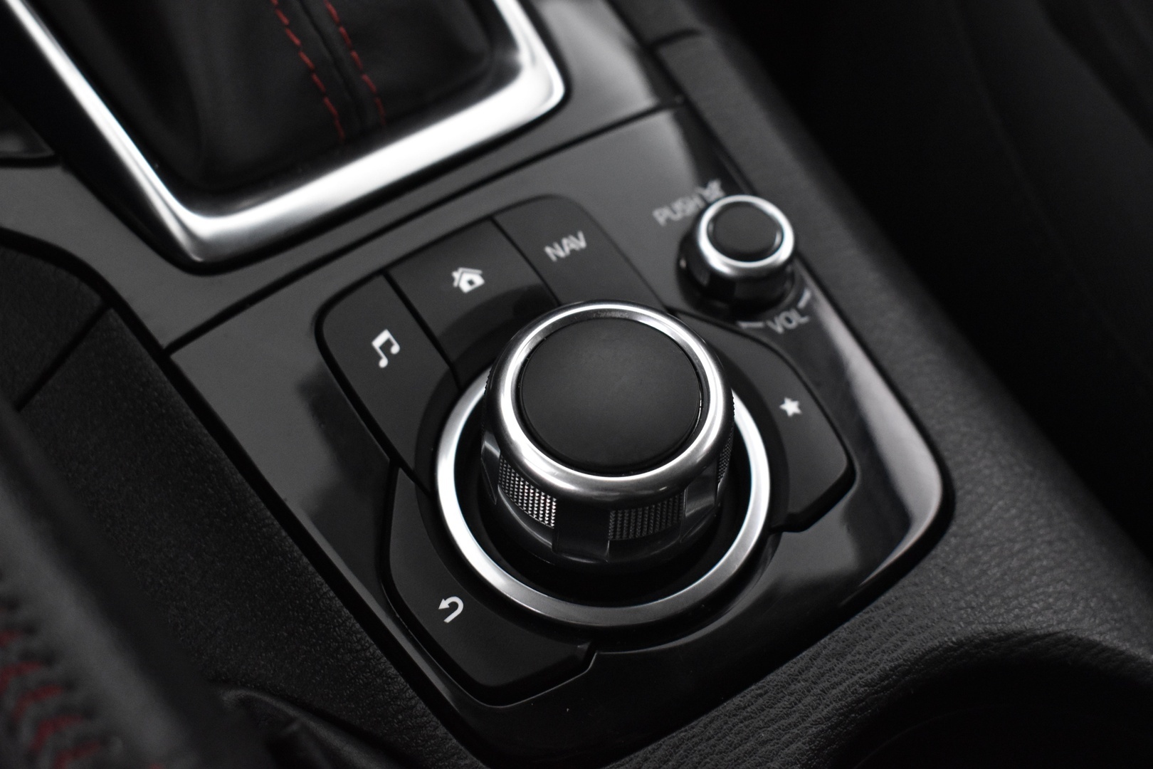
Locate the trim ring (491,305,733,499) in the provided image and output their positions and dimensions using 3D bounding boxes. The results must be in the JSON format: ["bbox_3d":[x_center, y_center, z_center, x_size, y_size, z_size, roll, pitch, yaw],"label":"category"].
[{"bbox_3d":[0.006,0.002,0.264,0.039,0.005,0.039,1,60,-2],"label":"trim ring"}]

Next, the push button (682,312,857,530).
[{"bbox_3d":[0.032,0.004,0.295,0.024,0.004,0.048,-28,65,-17],"label":"push button"}]

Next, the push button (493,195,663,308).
[{"bbox_3d":[0.001,-0.021,0.308,0.018,0.004,0.035,-28,65,-17],"label":"push button"}]

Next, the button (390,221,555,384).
[{"bbox_3d":[-0.018,-0.015,0.304,0.025,0.004,0.028,-28,65,-17],"label":"button"}]

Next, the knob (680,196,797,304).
[{"bbox_3d":[0.030,-0.025,0.307,0.021,0.011,0.021,1,60,-2],"label":"knob"}]

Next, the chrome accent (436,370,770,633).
[{"bbox_3d":[0.005,0.015,0.286,0.057,0.003,0.057,1,60,-2],"label":"chrome accent"}]

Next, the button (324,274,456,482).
[{"bbox_3d":[-0.031,0.000,0.295,0.018,0.004,0.043,-28,65,-17],"label":"button"}]

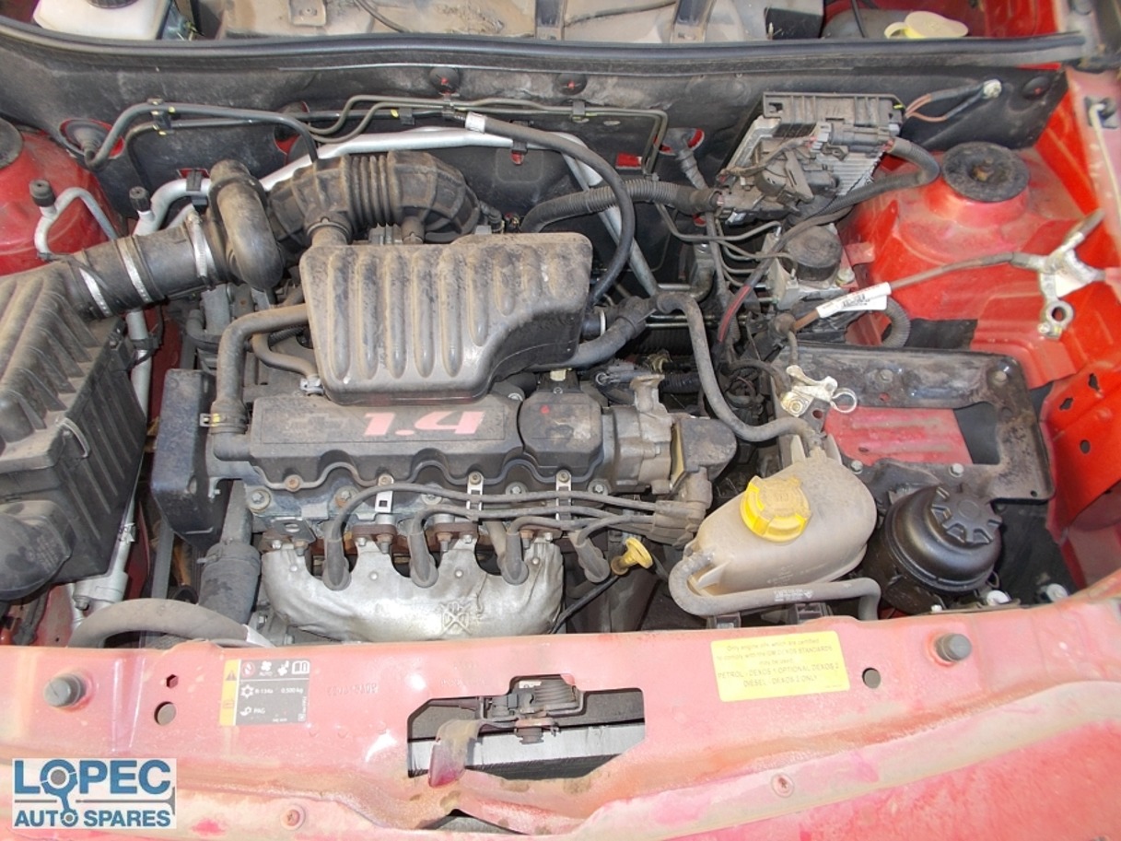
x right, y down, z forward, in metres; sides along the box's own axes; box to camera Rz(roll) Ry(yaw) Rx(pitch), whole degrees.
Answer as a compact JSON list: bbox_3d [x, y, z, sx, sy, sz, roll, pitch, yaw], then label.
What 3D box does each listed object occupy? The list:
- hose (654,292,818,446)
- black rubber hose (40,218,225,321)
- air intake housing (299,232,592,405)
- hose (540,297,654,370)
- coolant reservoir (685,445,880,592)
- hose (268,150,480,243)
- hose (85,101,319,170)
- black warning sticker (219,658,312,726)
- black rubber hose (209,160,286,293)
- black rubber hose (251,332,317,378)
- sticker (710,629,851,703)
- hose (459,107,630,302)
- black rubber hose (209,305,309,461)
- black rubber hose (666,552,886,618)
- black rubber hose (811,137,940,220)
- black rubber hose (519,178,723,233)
[{"bbox_3d":[0.187,-0.053,0.905,0.160,0.080,0.175,0,62,-8],"label":"hose"},{"bbox_3d":[-0.430,-0.153,0.861,0.159,0.078,0.074,-20,61,-16],"label":"black rubber hose"},{"bbox_3d":[-0.115,-0.098,0.845,0.278,0.095,0.168,0,62,-8],"label":"air intake housing"},{"bbox_3d":[0.043,-0.092,0.915,0.125,0.062,0.054,-32,64,-22],"label":"hose"},{"bbox_3d":[0.218,0.102,0.850,0.182,0.130,0.125,0,62,-8],"label":"coolant reservoir"},{"bbox_3d":[-0.195,-0.232,0.878,0.215,0.105,0.095,-1,57,-4],"label":"hose"},{"bbox_3d":[-0.396,-0.313,0.934,0.258,0.050,0.072,-1,57,-4],"label":"hose"},{"bbox_3d":[-0.238,0.219,0.679,0.069,0.001,0.051,-1,71,-4],"label":"black warning sticker"},{"bbox_3d":[-0.316,-0.195,0.850,0.068,0.082,0.108,0,62,-8],"label":"black rubber hose"},{"bbox_3d":[-0.279,-0.066,0.850,0.064,0.032,0.042,0,62,-8],"label":"black rubber hose"},{"bbox_3d":[0.192,0.214,0.735,0.116,0.002,0.051,-2,66,-9],"label":"sticker"},{"bbox_3d":[-0.015,-0.234,0.902,0.193,0.134,0.185,-1,57,-4],"label":"hose"},{"bbox_3d":[-0.296,-0.036,0.830,0.090,0.065,0.138,0,62,-8],"label":"black rubber hose"},{"bbox_3d":[0.208,0.164,0.815,0.200,0.052,0.052,0,62,-8],"label":"black rubber hose"},{"bbox_3d":[0.347,-0.269,0.938,0.135,0.069,0.073,-1,57,-4],"label":"black rubber hose"},{"bbox_3d":[0.077,-0.248,0.987,0.248,0.051,0.073,-4,57,-6],"label":"black rubber hose"}]

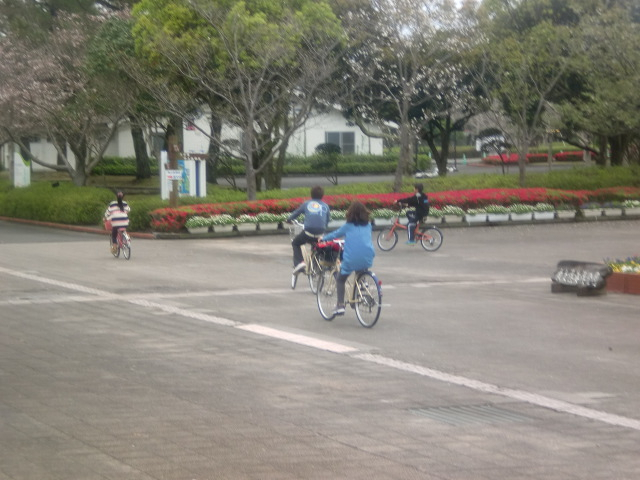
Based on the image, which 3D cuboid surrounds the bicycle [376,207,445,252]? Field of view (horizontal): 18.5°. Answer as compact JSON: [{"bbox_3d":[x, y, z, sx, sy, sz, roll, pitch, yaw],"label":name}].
[{"bbox_3d":[1.925,-0.225,42.000,1.500,0.970,0.520,0,3,23],"label":"bicycle"}]

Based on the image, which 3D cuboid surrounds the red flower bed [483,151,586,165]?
[{"bbox_3d":[12.201,-4.715,112.000,5.900,0.700,1.800,-2,3,-18],"label":"red flower bed"}]

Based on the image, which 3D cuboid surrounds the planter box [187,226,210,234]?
[{"bbox_3d":[-3.075,-0.240,49.600,0.580,0.210,0.250,-2,3,-30],"label":"planter box"}]

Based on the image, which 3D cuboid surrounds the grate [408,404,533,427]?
[{"bbox_3d":[1.214,1.409,15.700,0.700,0.040,1.050,-2,3,-18],"label":"grate"}]

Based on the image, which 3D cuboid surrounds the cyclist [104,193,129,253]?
[{"bbox_3d":[-4.102,-0.334,39.700,0.440,1.260,0.600,-1,3,-17],"label":"cyclist"}]

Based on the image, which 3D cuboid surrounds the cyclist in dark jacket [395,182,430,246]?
[{"bbox_3d":[1.961,-0.568,42.000,0.700,1.320,0.460,0,3,23],"label":"cyclist in dark jacket"}]

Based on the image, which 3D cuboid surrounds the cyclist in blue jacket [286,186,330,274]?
[{"bbox_3d":[-0.172,-0.157,29.300,0.500,1.360,0.680,-2,3,-18],"label":"cyclist in blue jacket"}]

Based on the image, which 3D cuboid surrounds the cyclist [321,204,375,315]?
[{"bbox_3d":[0.338,0.234,24.100,0.470,1.400,0.660,-2,3,-25],"label":"cyclist"}]

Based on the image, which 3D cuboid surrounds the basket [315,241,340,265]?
[{"bbox_3d":[0.107,0.161,24.600,0.340,0.270,0.270,-2,3,-25],"label":"basket"}]

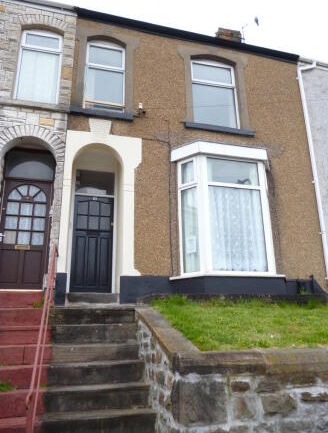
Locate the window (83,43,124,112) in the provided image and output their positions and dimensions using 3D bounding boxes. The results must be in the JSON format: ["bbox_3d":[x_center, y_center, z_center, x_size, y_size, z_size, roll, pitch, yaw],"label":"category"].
[{"bbox_3d":[-1.225,-2.886,7.424,0.825,1.660,0.110,3,-16,-15],"label":"window"}]

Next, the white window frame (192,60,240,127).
[{"bbox_3d":[1.148,-2.739,8.048,1.120,1.690,0.110,3,-16,-15],"label":"white window frame"}]

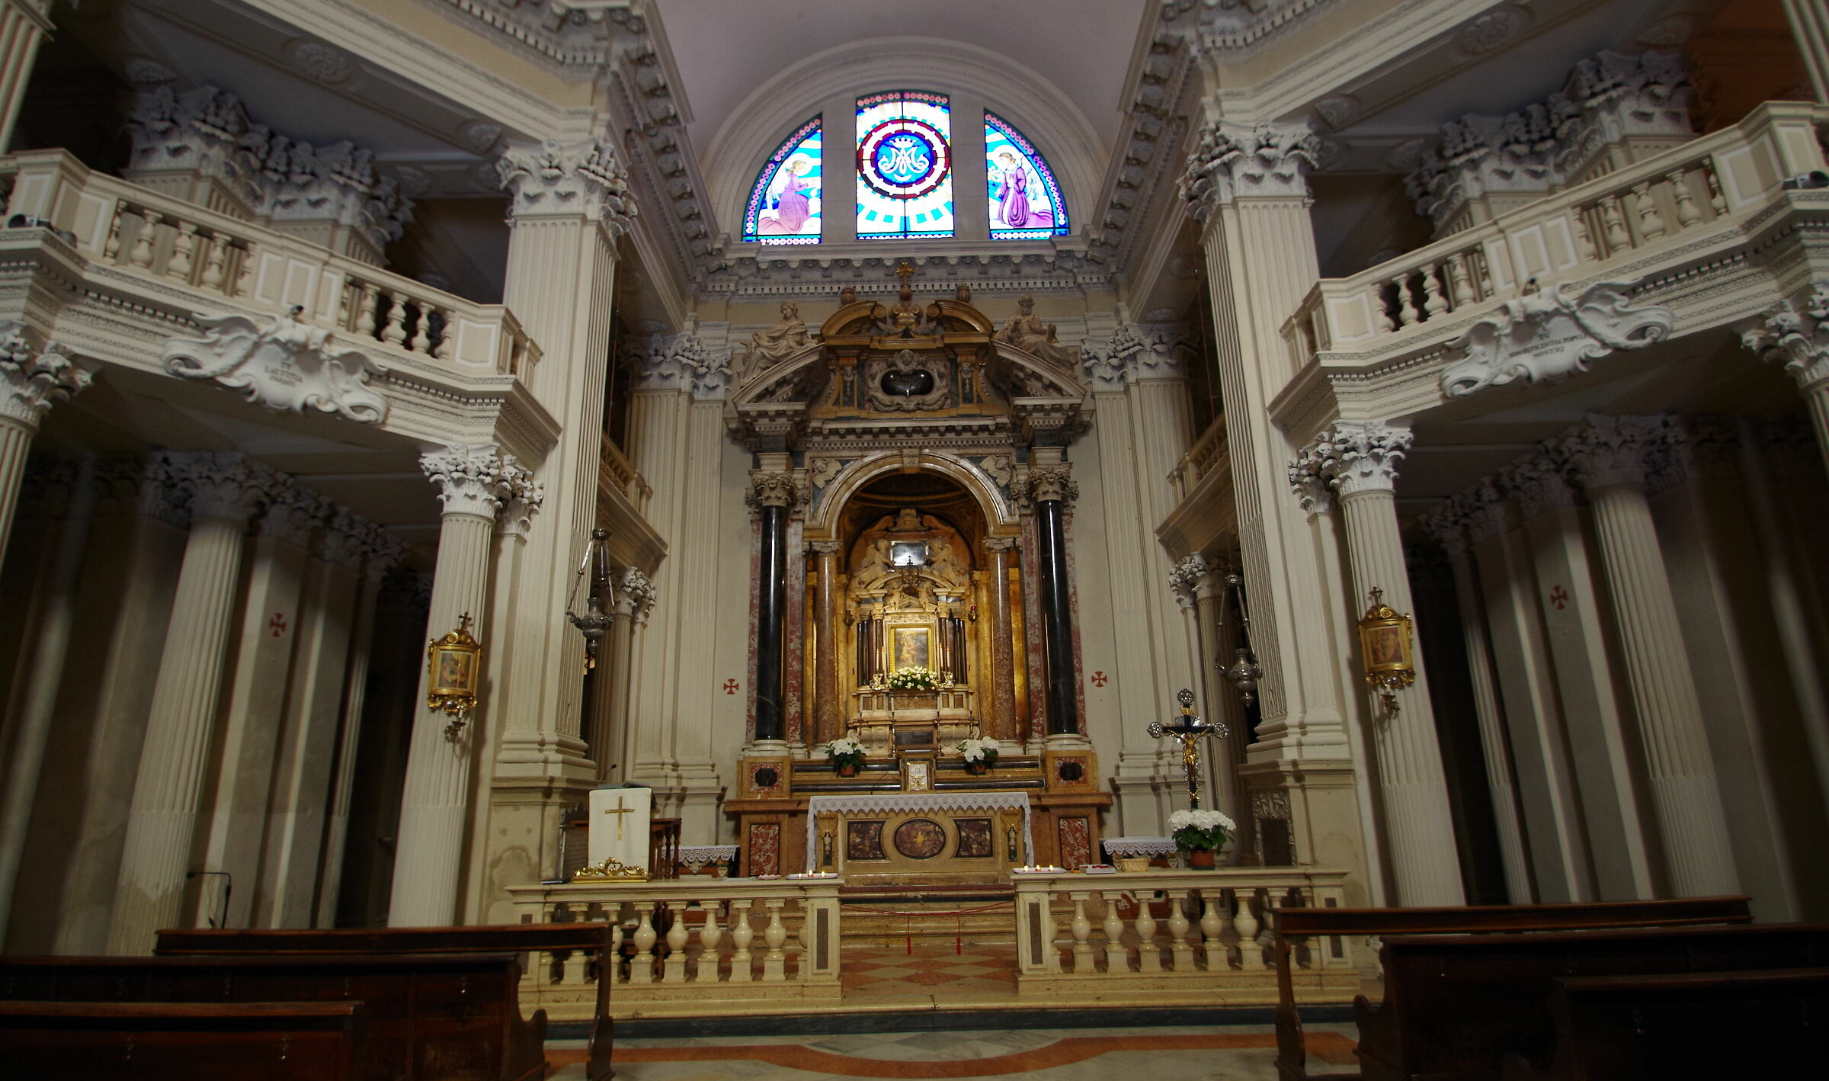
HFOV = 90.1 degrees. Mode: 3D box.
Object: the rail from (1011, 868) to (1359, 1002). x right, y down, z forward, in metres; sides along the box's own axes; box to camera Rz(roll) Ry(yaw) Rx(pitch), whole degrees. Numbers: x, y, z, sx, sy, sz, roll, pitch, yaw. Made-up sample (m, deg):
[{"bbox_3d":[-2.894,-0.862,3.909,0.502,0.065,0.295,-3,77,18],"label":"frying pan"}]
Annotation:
[{"bbox_3d":[1.964,2.917,6.872,2.512,0.800,0.384,-1,-15,0],"label":"rail"}]

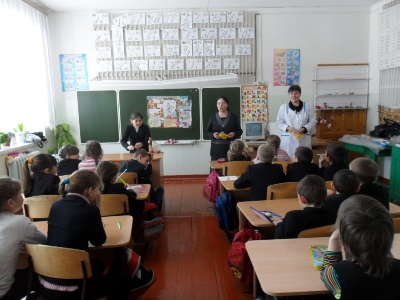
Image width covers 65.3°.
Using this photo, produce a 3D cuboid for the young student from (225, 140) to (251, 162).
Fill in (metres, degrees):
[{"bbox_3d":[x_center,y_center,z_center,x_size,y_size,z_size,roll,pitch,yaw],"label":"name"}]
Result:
[{"bbox_3d":[0.471,0.379,3.798,0.380,1.010,0.600,-1,8,1],"label":"young student"}]

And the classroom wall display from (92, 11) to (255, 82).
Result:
[{"bbox_3d":[-0.462,-1.843,5.602,2.930,1.250,0.060,-2,9,-2],"label":"classroom wall display"}]

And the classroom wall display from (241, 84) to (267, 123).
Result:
[{"bbox_3d":[1.045,-0.878,5.928,0.500,0.690,0.010,-2,8,-2],"label":"classroom wall display"}]

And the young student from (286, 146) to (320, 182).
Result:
[{"bbox_3d":[1.010,0.474,3.174,0.420,1.070,0.620,-2,9,-2],"label":"young student"}]

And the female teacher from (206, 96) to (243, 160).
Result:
[{"bbox_3d":[0.422,-0.078,5.005,0.560,1.570,0.360,-1,8,3],"label":"female teacher"}]

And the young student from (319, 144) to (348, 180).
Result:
[{"bbox_3d":[1.306,0.438,3.178,0.390,1.010,0.560,-3,8,-14],"label":"young student"}]

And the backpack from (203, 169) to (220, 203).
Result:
[{"bbox_3d":[0.127,0.469,4.009,0.190,0.410,0.290,-4,8,-16],"label":"backpack"}]

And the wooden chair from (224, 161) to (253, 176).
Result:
[{"bbox_3d":[0.483,0.497,3.713,0.390,0.790,0.430,-2,8,-2],"label":"wooden chair"}]

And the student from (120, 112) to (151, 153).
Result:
[{"bbox_3d":[-0.927,0.127,4.635,0.450,1.340,0.300,-2,8,-5],"label":"student"}]

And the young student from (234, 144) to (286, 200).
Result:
[{"bbox_3d":[0.621,0.480,3.111,0.480,1.100,0.620,-2,9,-2],"label":"young student"}]

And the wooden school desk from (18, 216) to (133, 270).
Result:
[{"bbox_3d":[-1.081,0.844,2.087,1.200,0.615,0.500,-2,8,-2],"label":"wooden school desk"}]

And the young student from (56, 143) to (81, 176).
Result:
[{"bbox_3d":[-1.465,0.438,3.631,0.370,1.020,0.560,0,8,10],"label":"young student"}]

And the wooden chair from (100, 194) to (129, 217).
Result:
[{"bbox_3d":[-0.785,0.729,2.832,0.390,0.770,0.440,-2,9,-2],"label":"wooden chair"}]

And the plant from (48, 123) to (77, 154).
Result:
[{"bbox_3d":[-2.279,-0.222,5.146,0.450,0.600,0.400,-2,8,-2],"label":"plant"}]

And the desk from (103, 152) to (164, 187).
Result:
[{"bbox_3d":[-1.101,0.473,4.594,1.160,0.750,0.580,-2,9,-2],"label":"desk"}]

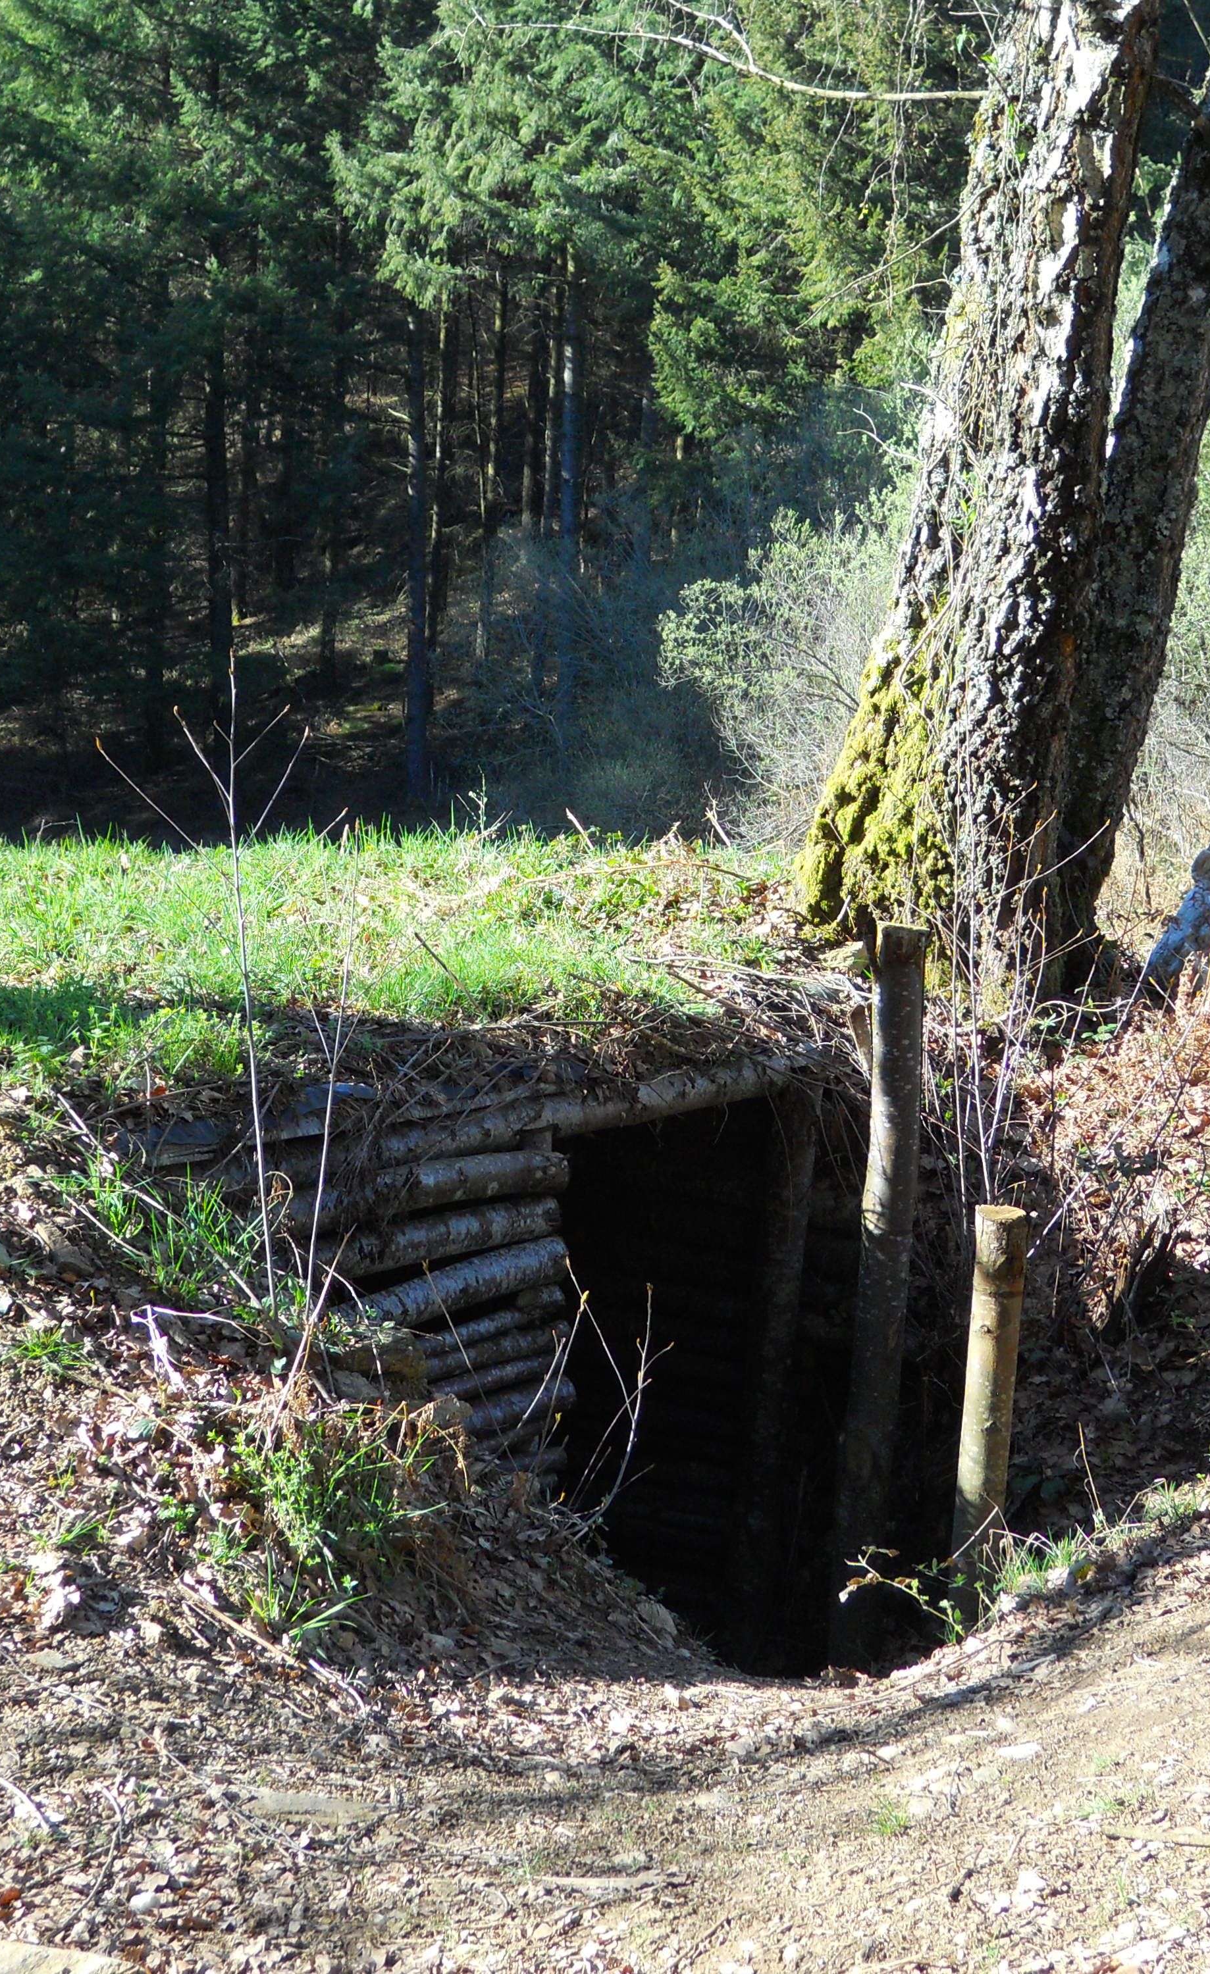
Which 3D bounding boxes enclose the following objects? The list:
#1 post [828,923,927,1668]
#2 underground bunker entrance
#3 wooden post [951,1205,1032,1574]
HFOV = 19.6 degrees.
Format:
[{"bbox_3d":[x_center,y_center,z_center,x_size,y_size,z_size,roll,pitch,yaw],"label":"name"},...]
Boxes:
[{"bbox_3d":[0.561,0.657,7.150,0.105,1.567,0.105,3,5,0],"label":"post"},{"bbox_3d":[0.298,0.864,7.400,0.400,1.280,0.950,4,7,40],"label":"underground bunker entrance"},{"bbox_3d":[0.748,0.856,6.900,0.105,0.842,0.105,4,5,0],"label":"wooden post"}]

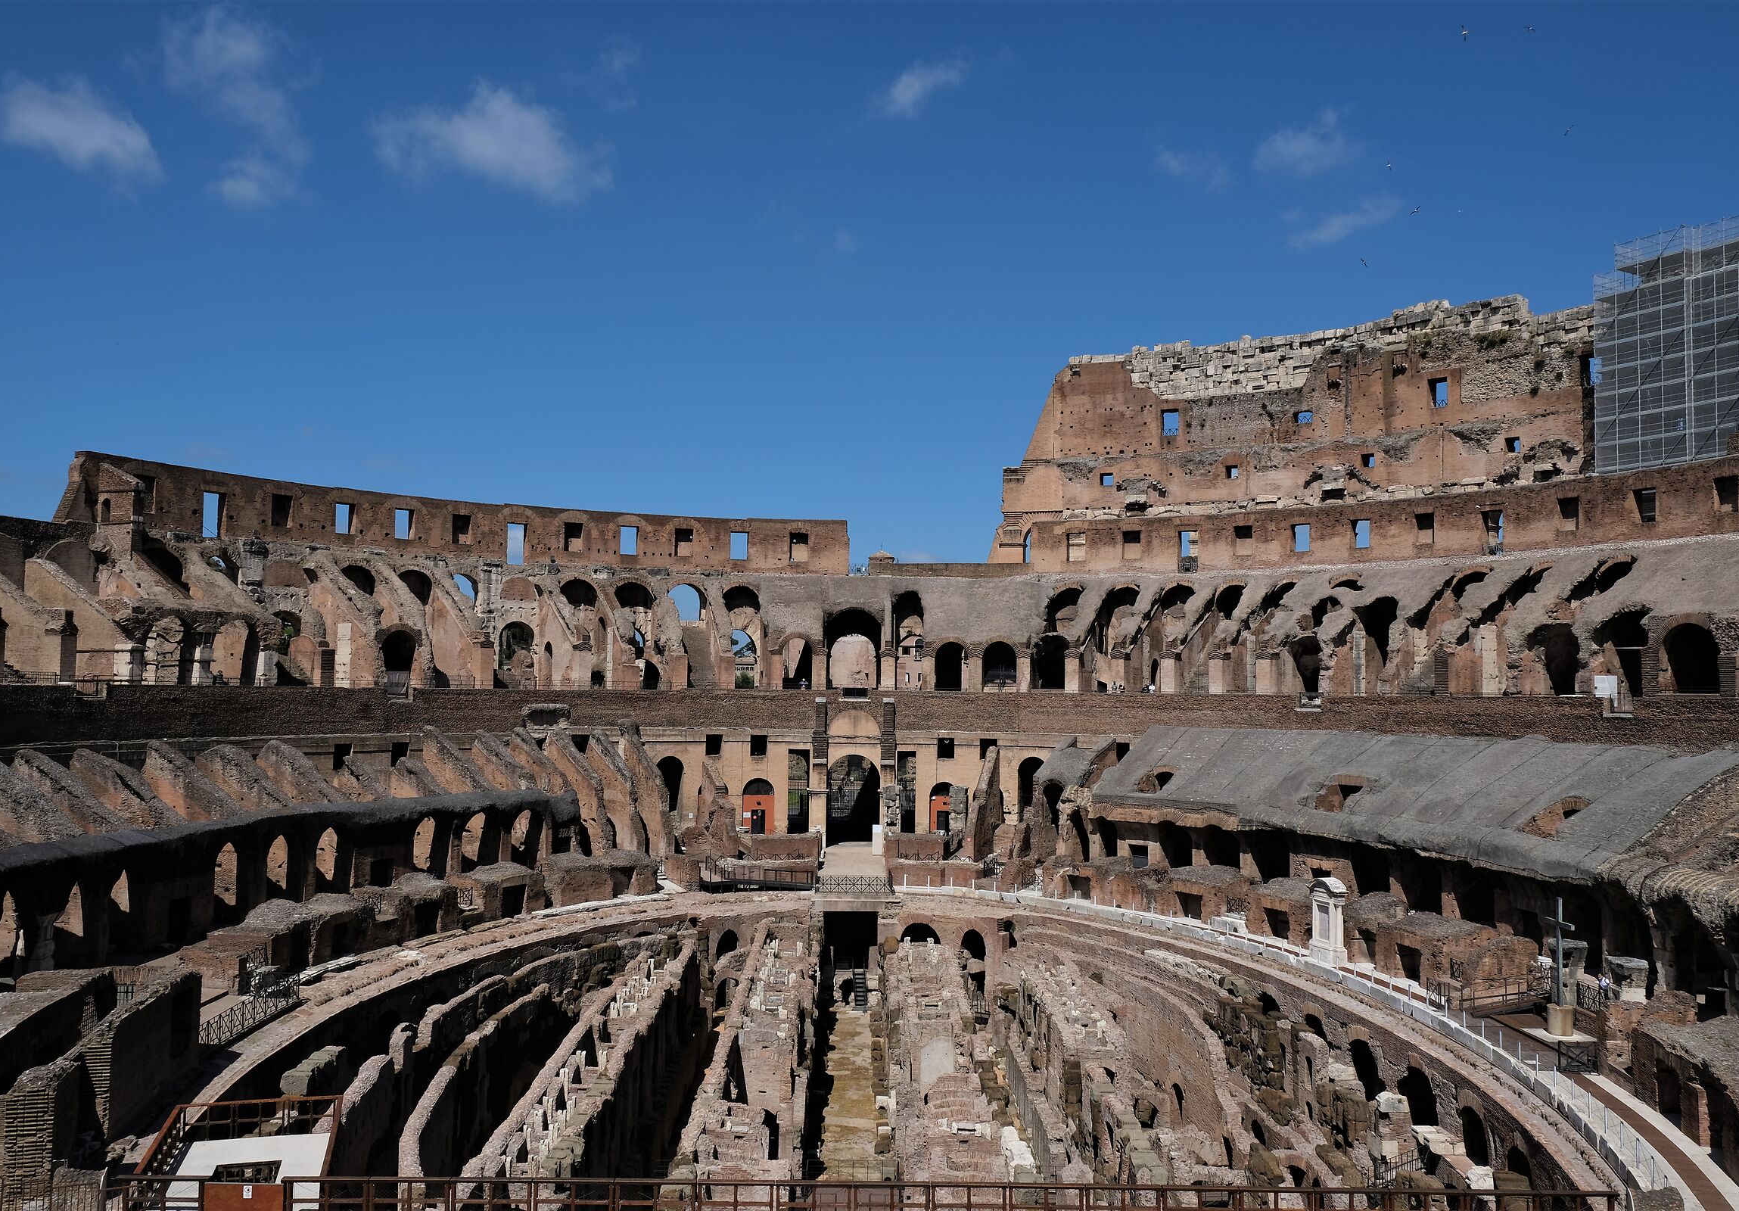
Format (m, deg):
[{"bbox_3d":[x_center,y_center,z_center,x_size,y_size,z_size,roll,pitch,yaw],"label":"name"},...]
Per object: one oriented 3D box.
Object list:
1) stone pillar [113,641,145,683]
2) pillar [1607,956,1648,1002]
[{"bbox_3d":[-43.618,3.535,80.292,1.450,2.677,0.950,-1,-4,21],"label":"stone pillar"},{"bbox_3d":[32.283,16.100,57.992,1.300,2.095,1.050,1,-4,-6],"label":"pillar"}]

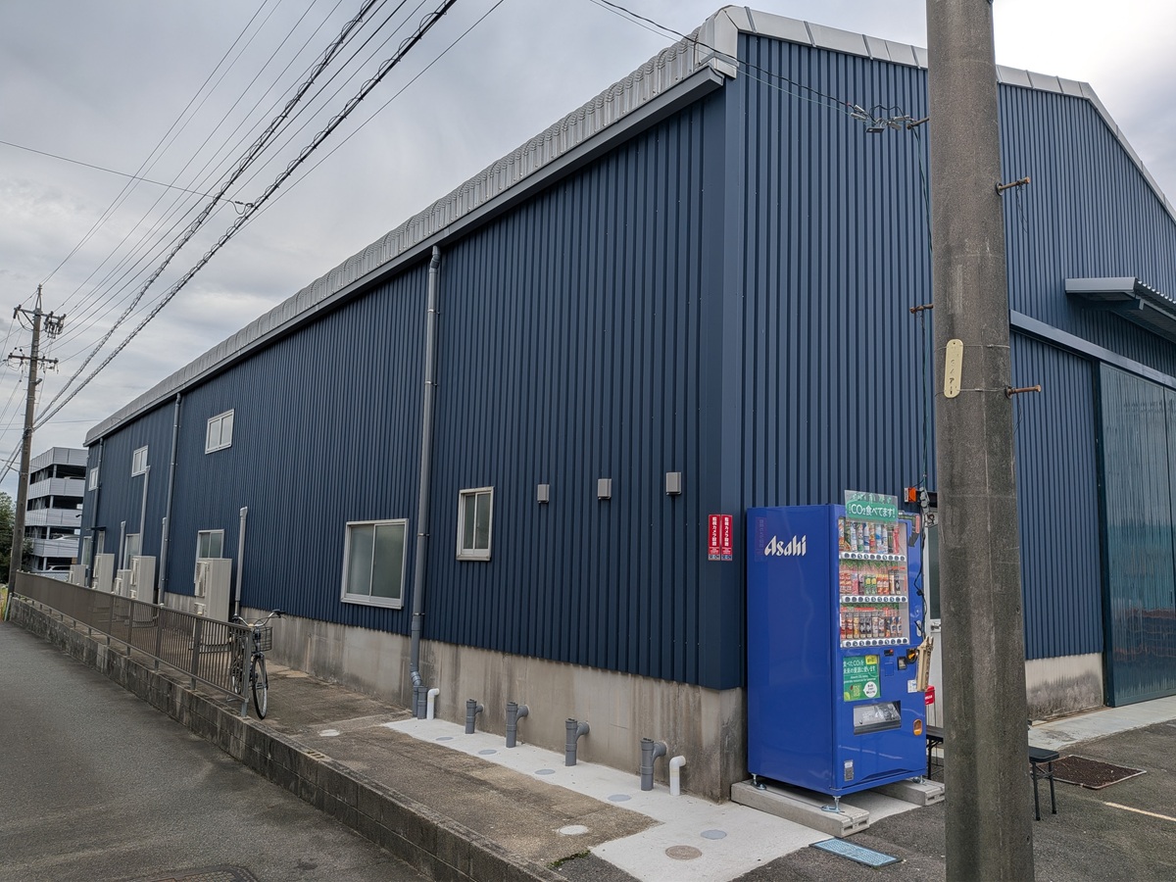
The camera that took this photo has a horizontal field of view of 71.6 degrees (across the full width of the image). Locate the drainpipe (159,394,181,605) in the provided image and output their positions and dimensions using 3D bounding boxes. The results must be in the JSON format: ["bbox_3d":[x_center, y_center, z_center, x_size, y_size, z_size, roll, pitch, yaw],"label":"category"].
[{"bbox_3d":[-9.024,1.403,17.574,0.160,4.950,0.110,8,-10,-39],"label":"drainpipe"}]

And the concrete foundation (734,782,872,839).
[{"bbox_3d":[1.318,2.296,5.129,0.295,0.090,0.890,7,-10,-35],"label":"concrete foundation"}]

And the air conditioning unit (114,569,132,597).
[{"bbox_3d":[-10.424,3.395,18.451,0.330,0.980,0.870,8,-11,-39],"label":"air conditioning unit"}]

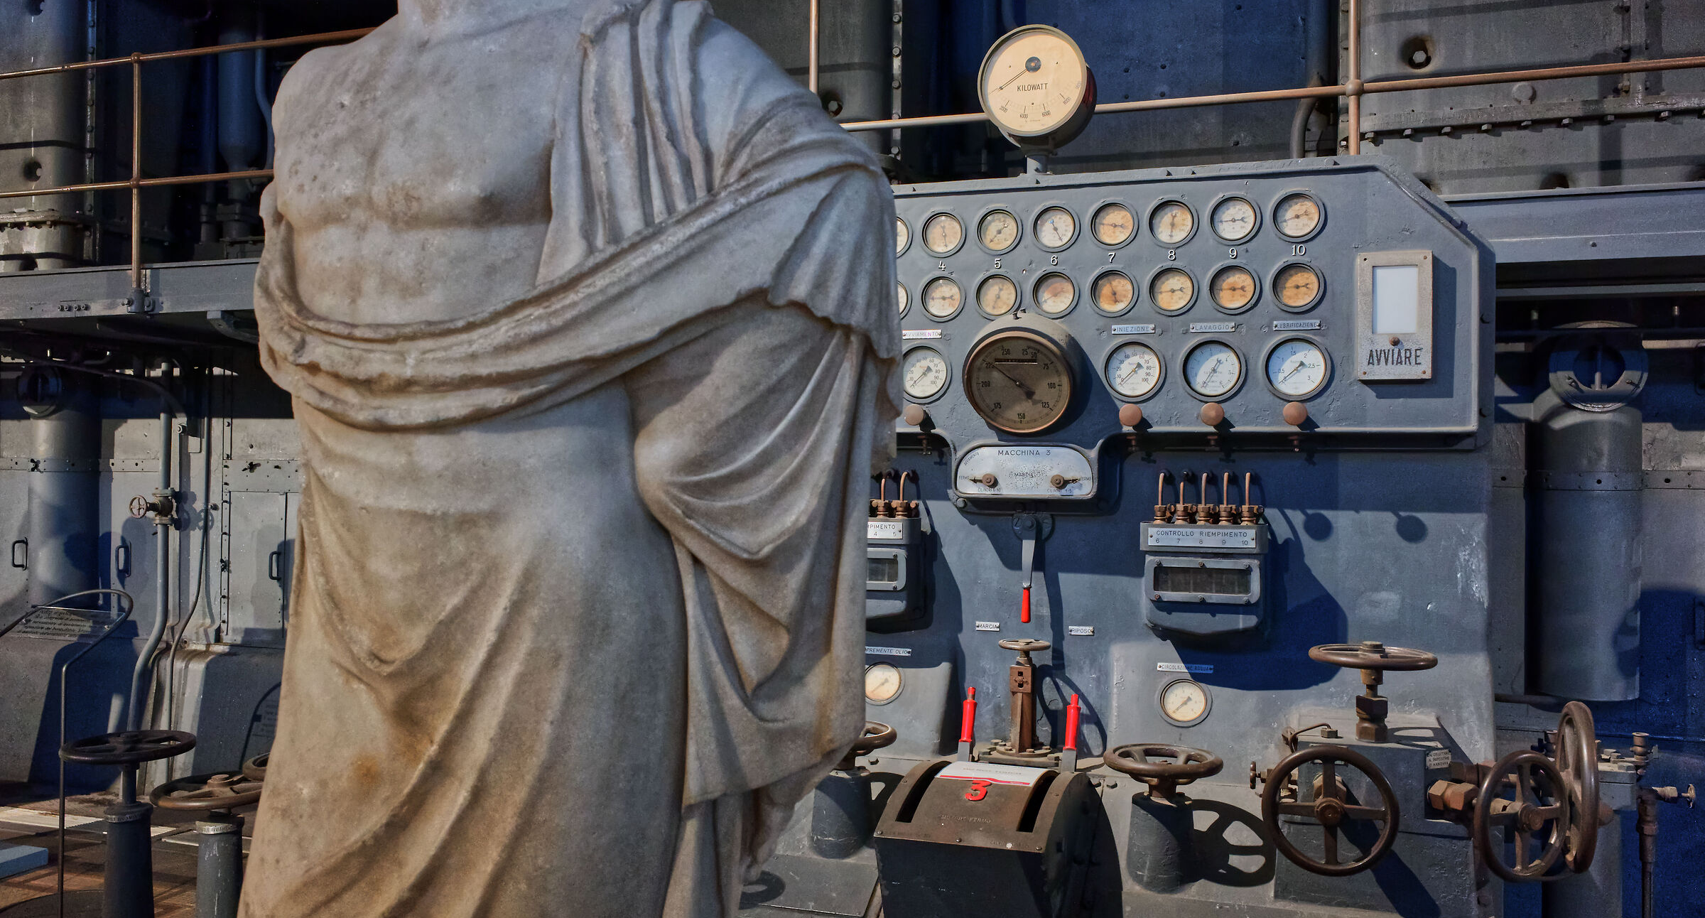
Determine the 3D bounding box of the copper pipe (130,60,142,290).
[{"bbox_3d":[-3.091,-1.222,5.720,0.045,1.010,0.045,0,0,19],"label":"copper pipe"}]

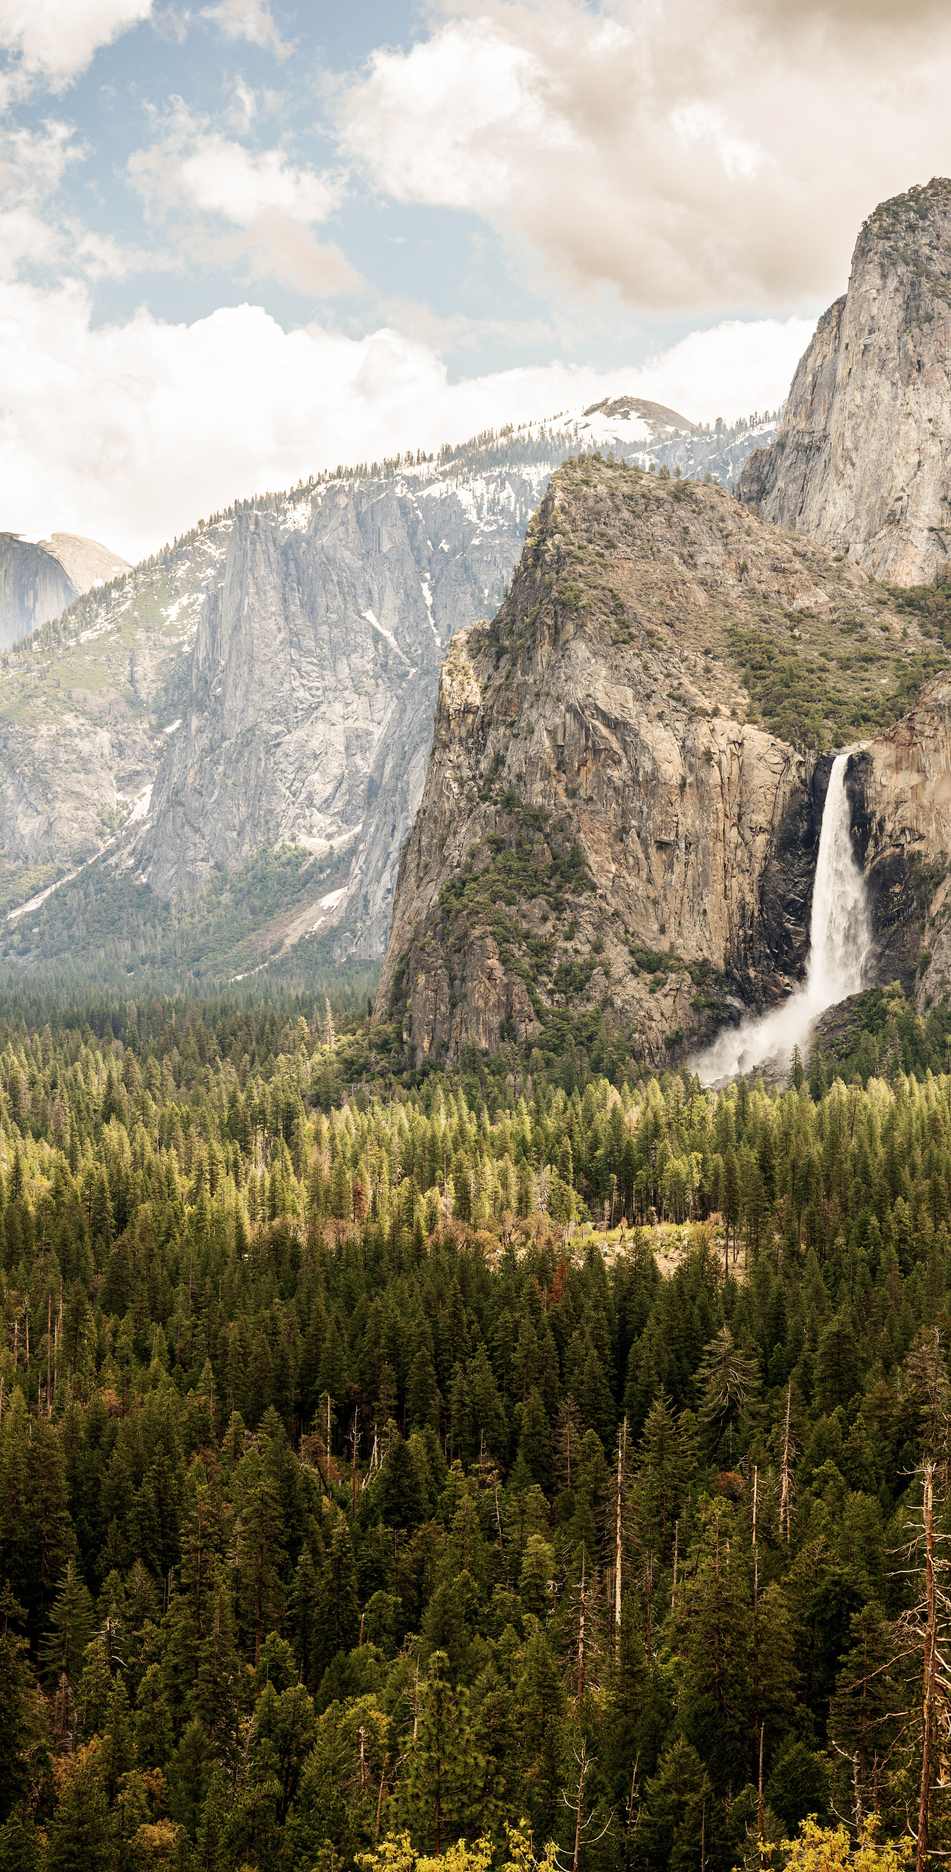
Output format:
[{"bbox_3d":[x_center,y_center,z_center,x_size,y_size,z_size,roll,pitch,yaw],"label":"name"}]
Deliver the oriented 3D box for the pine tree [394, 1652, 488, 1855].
[{"bbox_3d":[-1.540,37.550,178.000,4.800,9.900,4.800,0,0,0],"label":"pine tree"}]

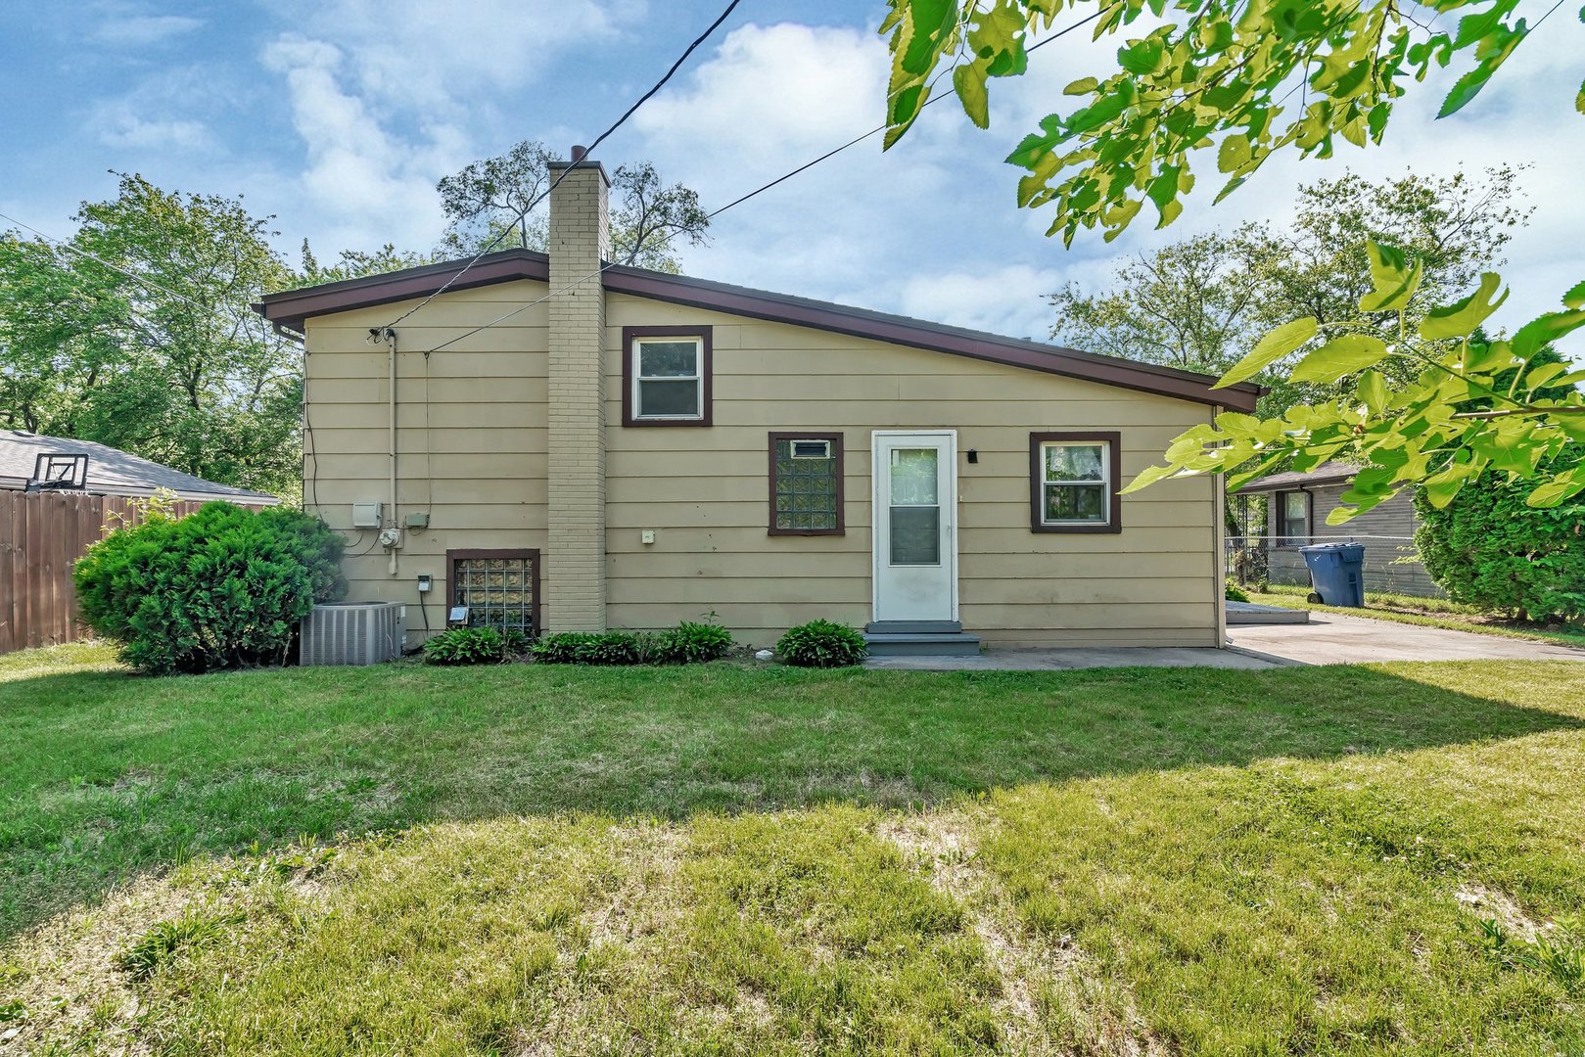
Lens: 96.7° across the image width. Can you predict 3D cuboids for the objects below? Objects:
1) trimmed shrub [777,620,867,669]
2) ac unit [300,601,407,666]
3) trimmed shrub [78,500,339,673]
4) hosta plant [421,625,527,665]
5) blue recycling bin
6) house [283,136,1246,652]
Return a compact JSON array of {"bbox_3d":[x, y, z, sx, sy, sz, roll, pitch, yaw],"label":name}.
[{"bbox_3d":[0.300,1.110,7.120,0.920,0.410,0.860,0,-1,-1],"label":"trimmed shrub"},{"bbox_3d":[-4.360,1.014,7.050,0.700,0.580,0.680,0,-1,-1],"label":"ac unit"},{"bbox_3d":[-6.100,0.525,7.380,2.400,1.640,2.100,0,-1,-1],"label":"trimmed shrub"},{"bbox_3d":[-3.280,1.162,7.270,1.000,0.340,0.820,0,-1,-1],"label":"hosta plant"},{"bbox_3d":[9.740,0.811,12.750,0.640,1.080,0.760,0,-1,-22],"label":"blue recycling bin"},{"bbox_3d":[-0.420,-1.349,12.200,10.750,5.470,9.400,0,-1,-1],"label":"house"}]

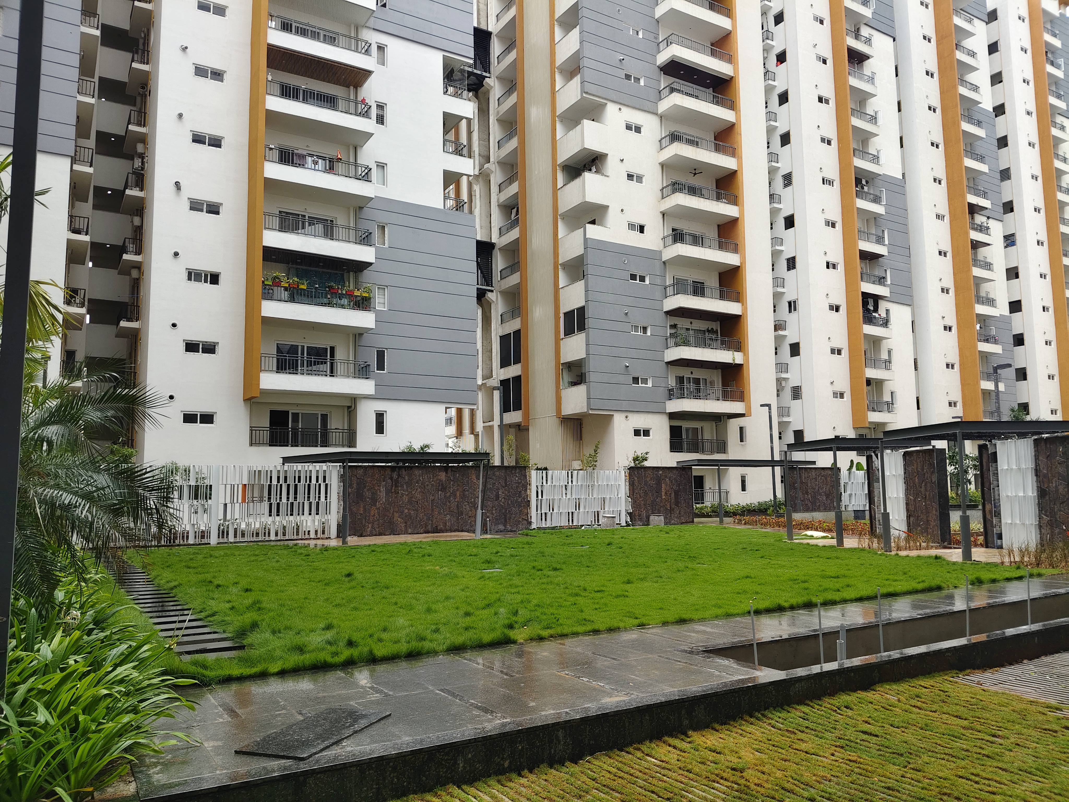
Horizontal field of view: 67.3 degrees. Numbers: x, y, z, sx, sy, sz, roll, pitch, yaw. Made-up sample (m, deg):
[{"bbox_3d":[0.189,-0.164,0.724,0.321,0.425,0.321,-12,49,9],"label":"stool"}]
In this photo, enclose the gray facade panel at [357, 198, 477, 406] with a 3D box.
[{"bbox_3d":[-5.635,-4.872,39.435,6.166,9.863,0.212,3,-7,-32],"label":"gray facade panel"}]

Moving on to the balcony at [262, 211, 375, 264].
[{"bbox_3d":[-9.833,-7.046,35.948,4.924,1.515,1.757,3,-7,-32],"label":"balcony"}]

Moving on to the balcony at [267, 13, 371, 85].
[{"bbox_3d":[-9.892,-15.968,36.632,4.900,1.480,1.720,3,-8,-31],"label":"balcony"}]

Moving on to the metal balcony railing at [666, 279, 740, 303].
[{"bbox_3d":[10.116,-6.326,48.334,4.575,0.818,1.576,3,-7,-32],"label":"metal balcony railing"}]

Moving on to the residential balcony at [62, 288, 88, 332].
[{"bbox_3d":[-19.751,-3.864,34.388,0.820,1.000,4.100,3,-7,-31],"label":"residential balcony"}]

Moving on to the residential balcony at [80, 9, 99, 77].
[{"bbox_3d":[-20.130,-15.968,36.136,0.776,0.970,4.181,3,-7,-32],"label":"residential balcony"}]

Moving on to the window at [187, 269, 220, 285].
[{"bbox_3d":[-13.907,-5.214,33.736,1.350,0.570,0.130,3,-7,-31],"label":"window"}]

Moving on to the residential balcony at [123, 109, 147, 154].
[{"bbox_3d":[-18.732,-12.564,37.758,0.770,0.970,2.800,3,-7,-31],"label":"residential balcony"}]

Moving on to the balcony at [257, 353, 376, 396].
[{"bbox_3d":[-9.729,-1.035,35.323,4.969,1.485,1.757,3,-7,-32],"label":"balcony"}]

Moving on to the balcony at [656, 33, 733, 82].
[{"bbox_3d":[9.787,-20.791,49.201,4.880,1.390,1.600,3,-7,-31],"label":"balcony"}]

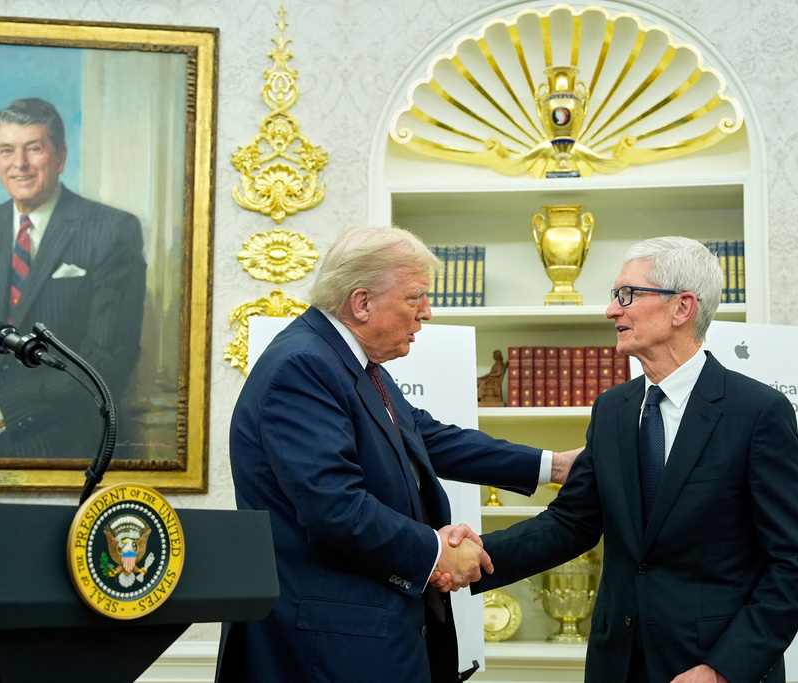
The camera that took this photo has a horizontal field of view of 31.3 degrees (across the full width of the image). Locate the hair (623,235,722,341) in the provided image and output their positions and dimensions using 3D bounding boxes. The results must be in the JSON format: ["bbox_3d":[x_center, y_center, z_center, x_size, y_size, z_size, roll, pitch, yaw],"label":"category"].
[{"bbox_3d":[0.563,-0.107,2.885,0.200,0.205,0.170,4,-7,-8],"label":"hair"}]

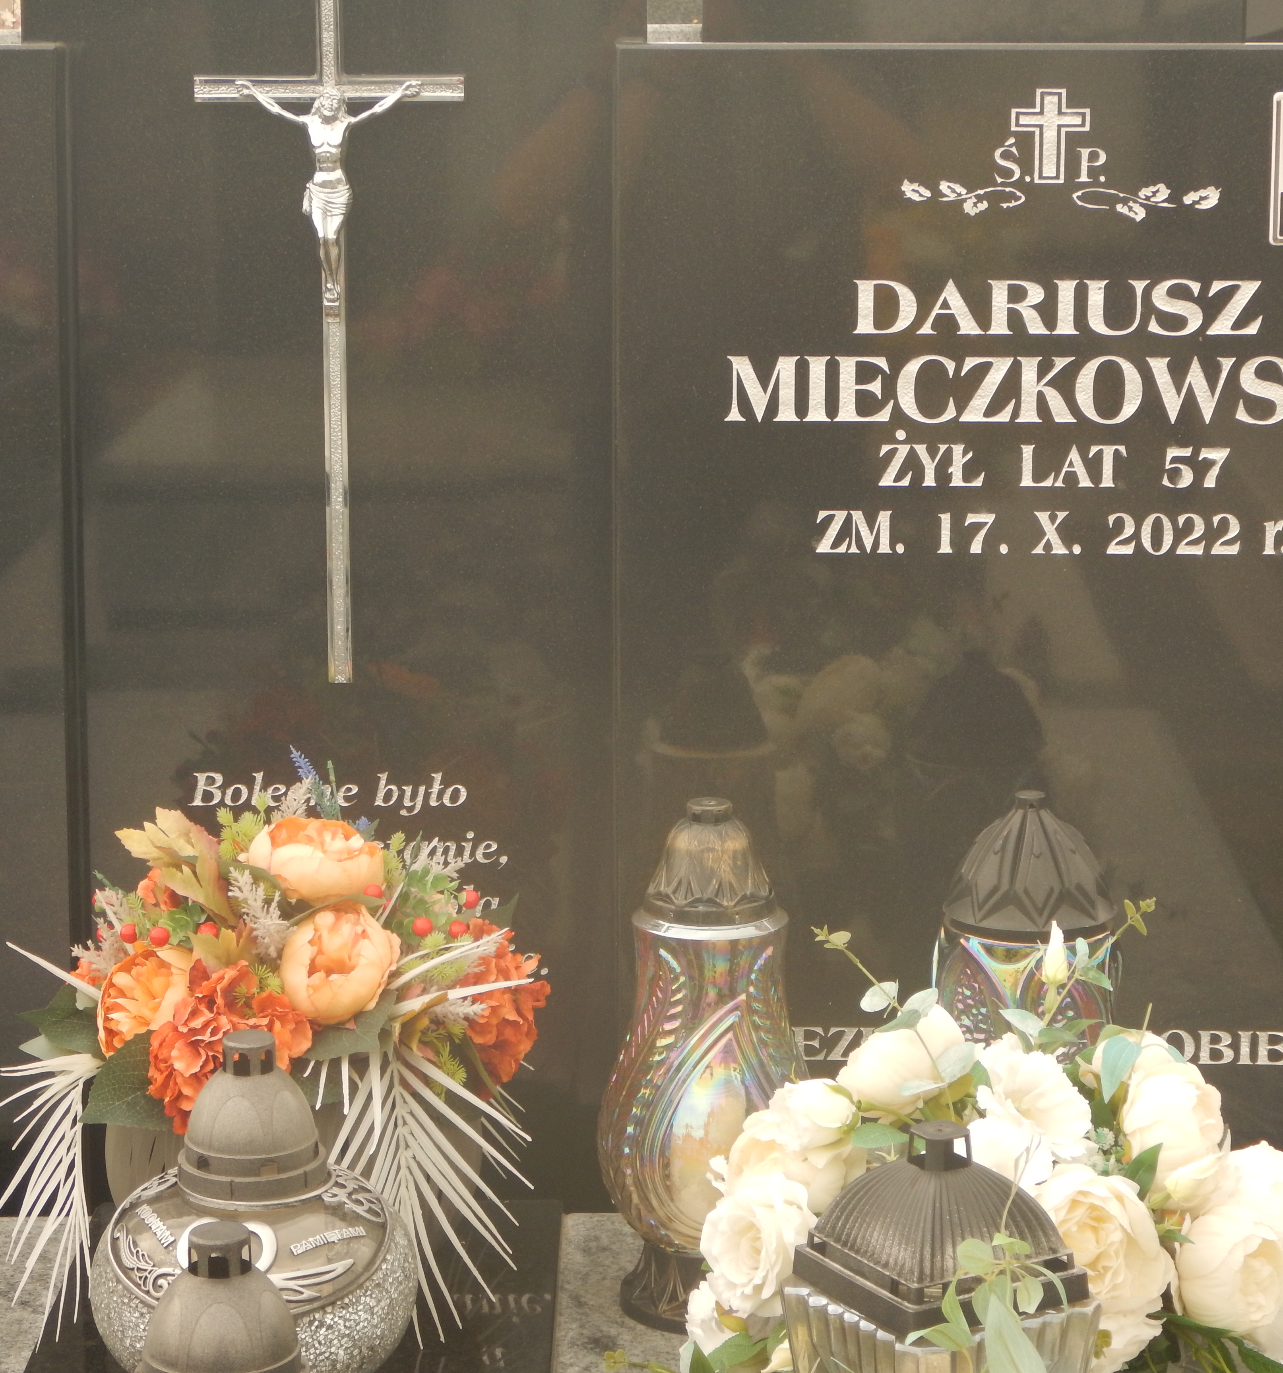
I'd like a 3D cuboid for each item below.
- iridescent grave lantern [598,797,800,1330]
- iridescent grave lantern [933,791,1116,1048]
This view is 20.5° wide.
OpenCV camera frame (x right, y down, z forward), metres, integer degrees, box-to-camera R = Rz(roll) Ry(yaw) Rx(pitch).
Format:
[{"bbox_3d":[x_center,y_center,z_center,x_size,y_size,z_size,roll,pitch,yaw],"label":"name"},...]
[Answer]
[{"bbox_3d":[0.050,0.276,2.621,0.162,0.387,0.162,0,12,0],"label":"iridescent grave lantern"},{"bbox_3d":[0.286,0.274,2.610,0.154,0.390,0.154,0,12,0],"label":"iridescent grave lantern"}]

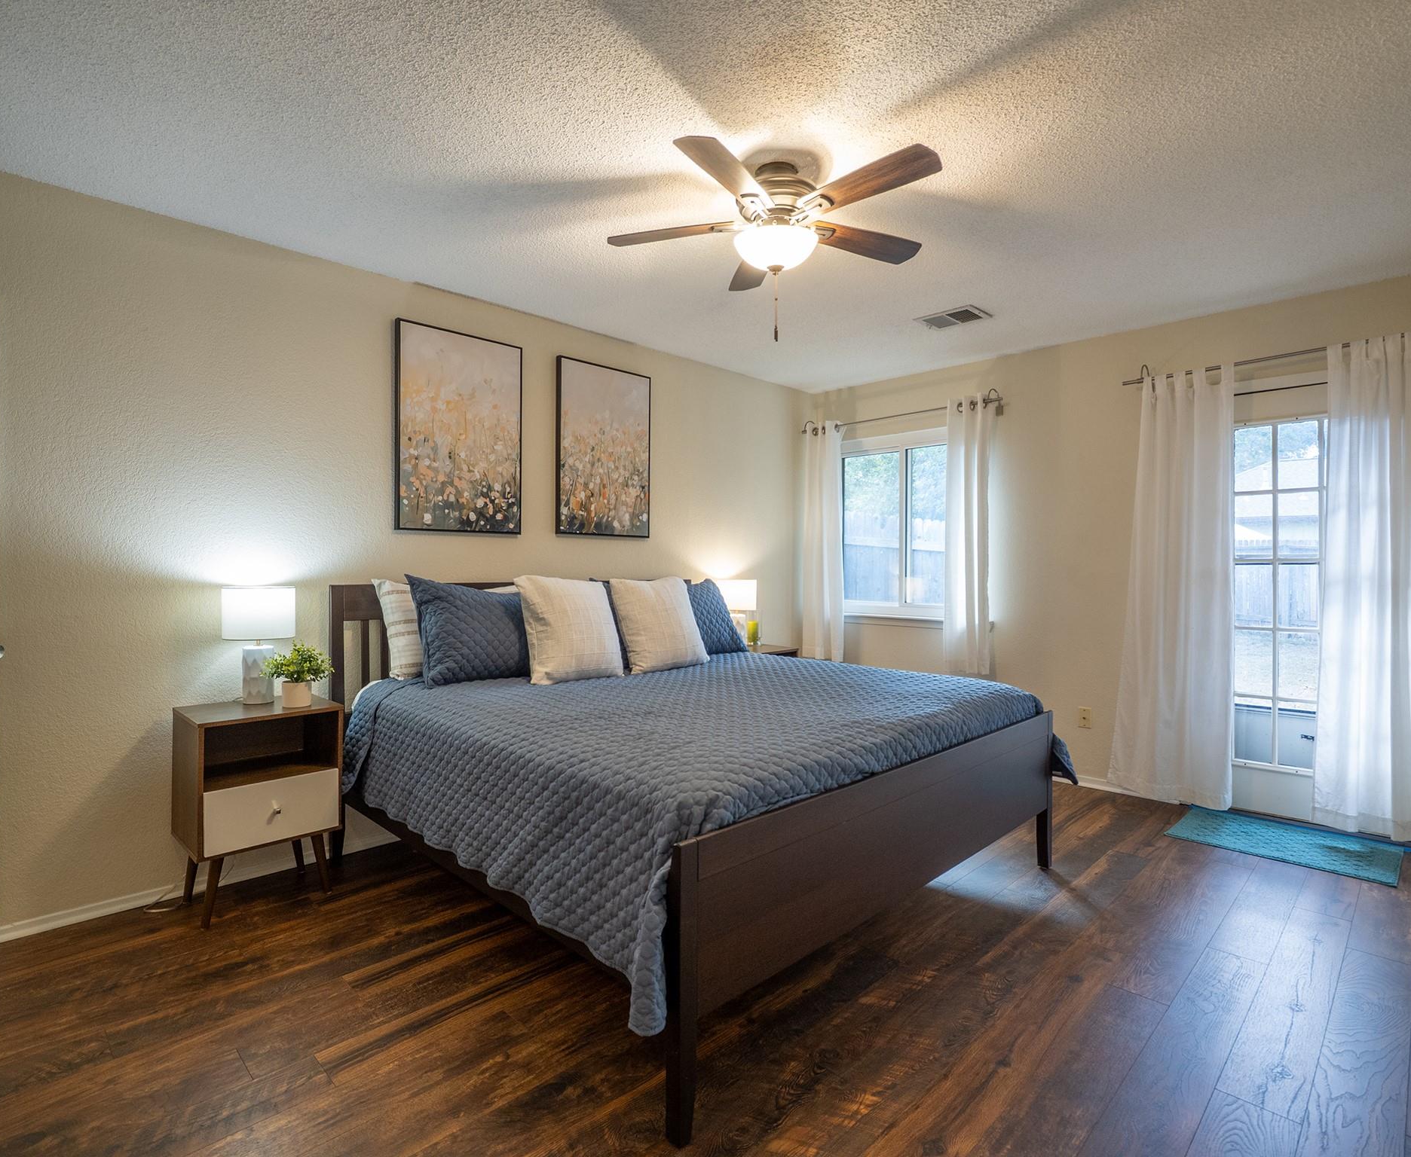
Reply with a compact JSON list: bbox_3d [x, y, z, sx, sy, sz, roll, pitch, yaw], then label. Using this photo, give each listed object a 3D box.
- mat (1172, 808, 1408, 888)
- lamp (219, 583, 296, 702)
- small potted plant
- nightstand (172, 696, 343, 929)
[{"bbox_3d":[2.568,1.167,3.194,0.568,0.012,0.776,0,0,-44],"label":"mat"},{"bbox_3d":[-1.663,0.245,2.656,0.269,0.435,0.269,0,0,-44],"label":"lamp"},{"bbox_3d":[-1.518,0.355,2.657,0.261,0.247,0.261,0,0,-44],"label":"small potted plant"},{"bbox_3d":[-1.625,0.827,2.624,0.439,0.675,0.385,0,0,-44],"label":"nightstand"}]

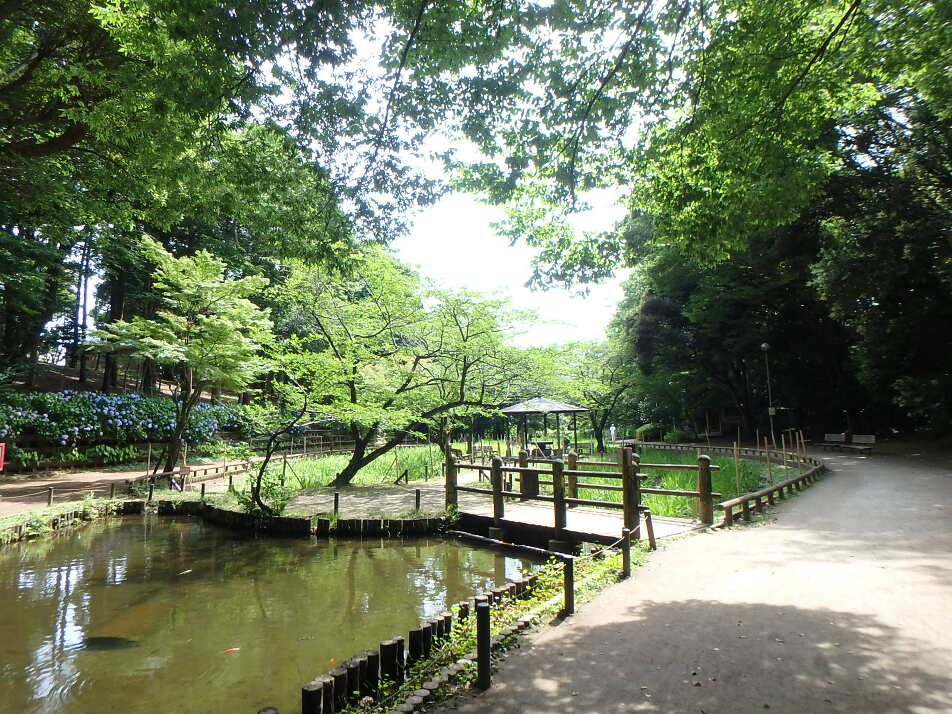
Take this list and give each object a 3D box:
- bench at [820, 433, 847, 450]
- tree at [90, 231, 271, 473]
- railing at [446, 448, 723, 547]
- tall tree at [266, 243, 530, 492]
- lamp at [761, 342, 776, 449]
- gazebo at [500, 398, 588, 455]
[{"bbox_3d":[16.761,4.021,27.000,0.650,0.800,1.700,1,-7,-18],"label":"bench"},{"bbox_3d":[-11.219,-0.095,22.000,6.400,8.700,6.000,1,-7,-19],"label":"tree"},{"bbox_3d":[1.579,2.220,9.936,2.100,1.150,4.350,5,-9,-40],"label":"railing"},{"bbox_3d":[-2.141,0.302,16.600,6.900,6.500,5.800,0,-7,-6],"label":"tall tree"},{"bbox_3d":[15.728,2.067,31.000,0.450,5.500,0.450,-5,-8,30],"label":"lamp"},{"bbox_3d":[3.731,3.731,31.000,3.600,3.000,3.600,-6,-9,37],"label":"gazebo"}]

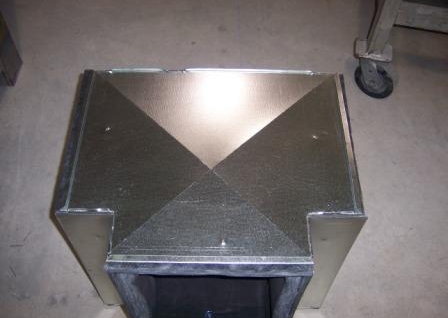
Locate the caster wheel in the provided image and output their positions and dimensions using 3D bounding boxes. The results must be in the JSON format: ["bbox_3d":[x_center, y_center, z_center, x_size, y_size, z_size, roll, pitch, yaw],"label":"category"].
[{"bbox_3d":[0.521,-0.275,1.612,0.137,0.150,0.052,38,62,23],"label":"caster wheel"}]

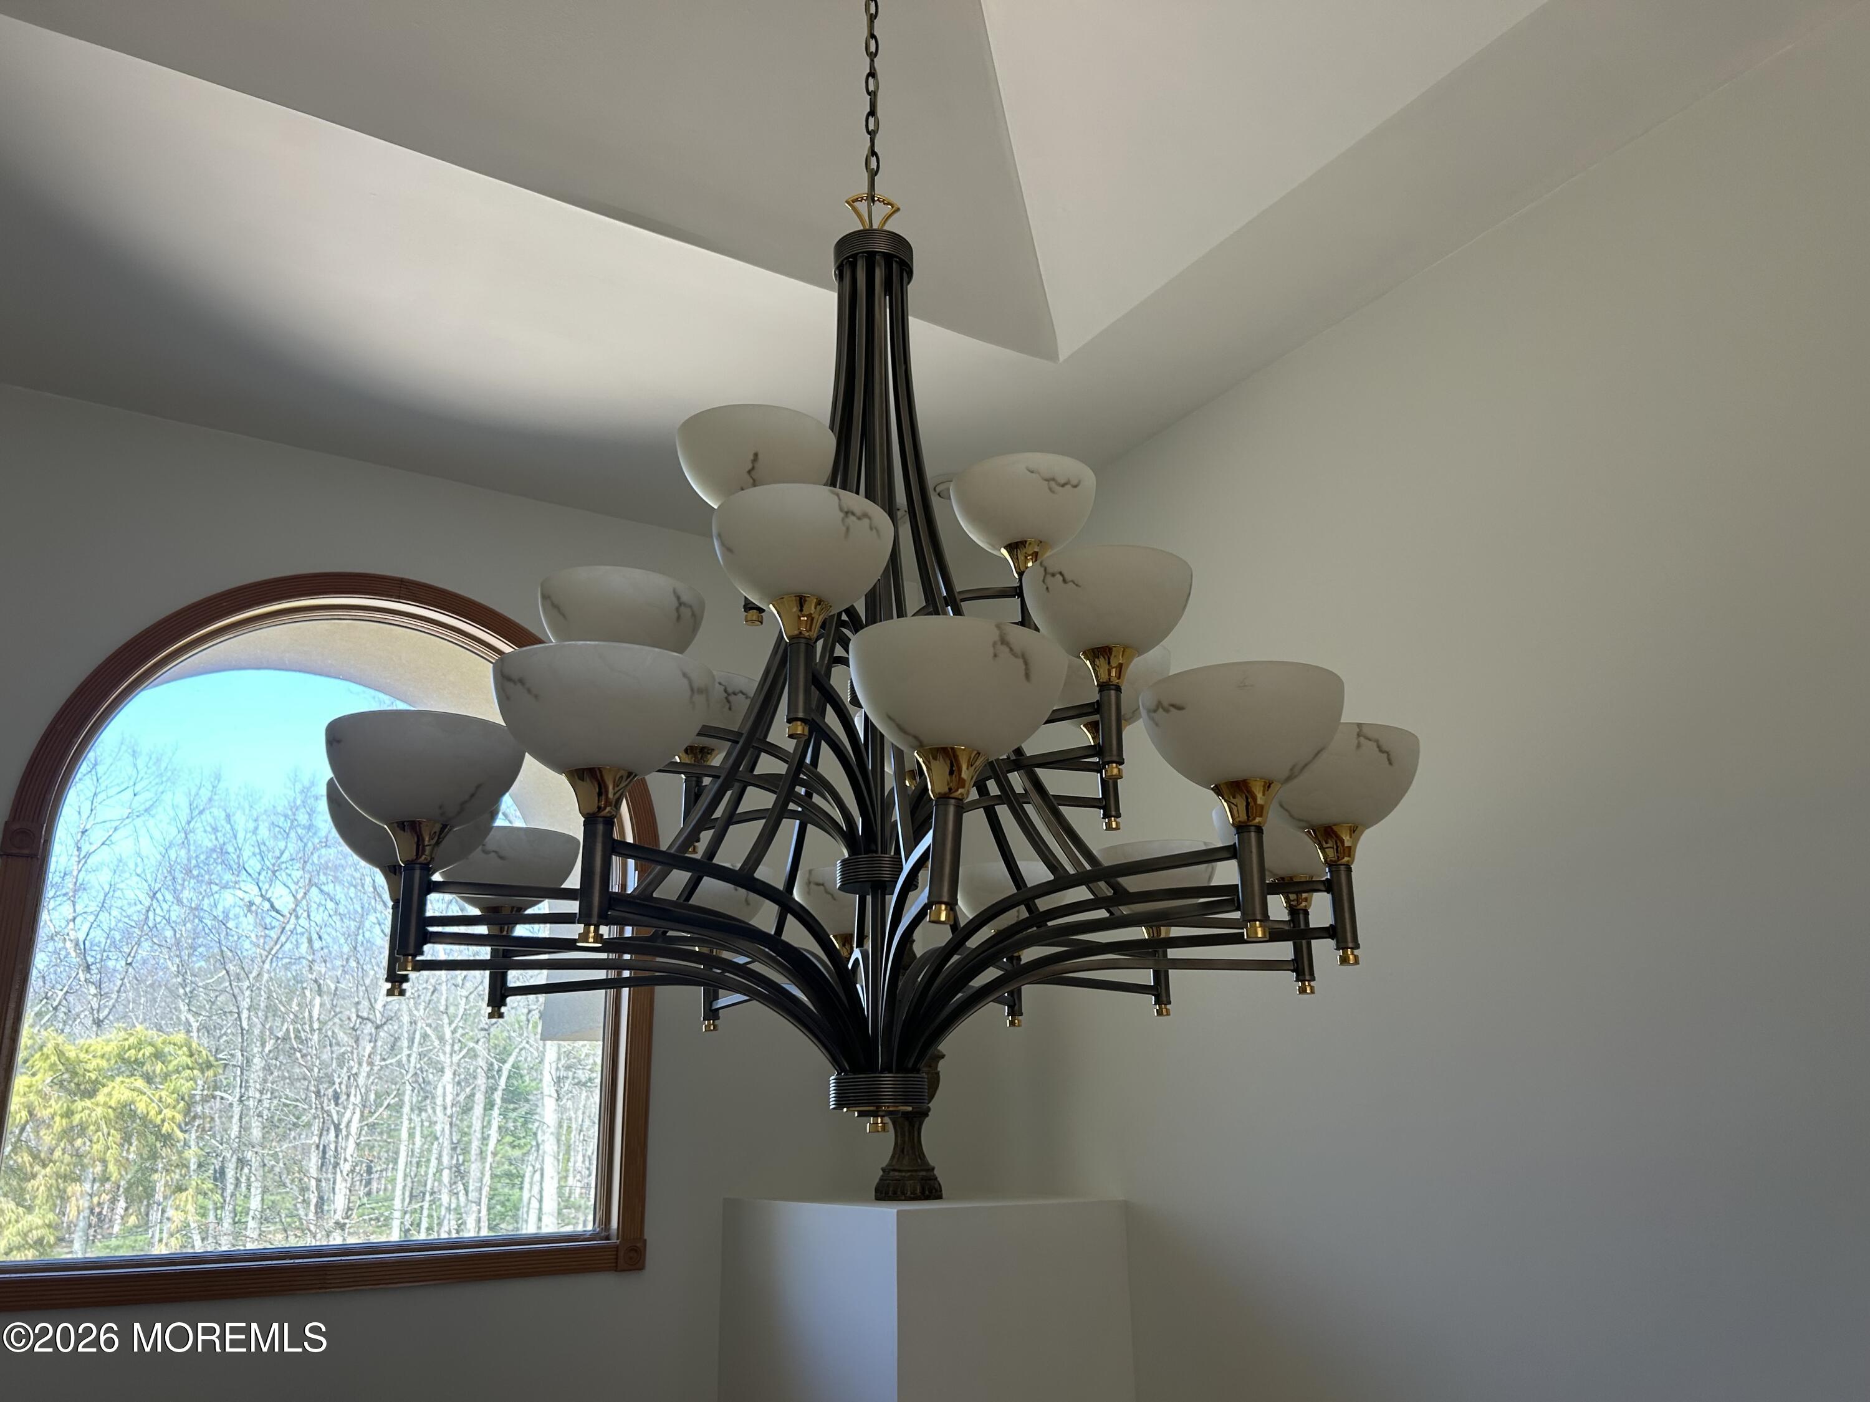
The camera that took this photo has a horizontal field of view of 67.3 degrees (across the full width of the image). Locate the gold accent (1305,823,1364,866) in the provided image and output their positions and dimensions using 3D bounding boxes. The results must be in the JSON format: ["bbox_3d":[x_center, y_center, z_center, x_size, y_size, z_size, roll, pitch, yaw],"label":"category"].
[{"bbox_3d":[0.476,0.172,1.664,0.070,0.041,0.070,-1,-18,0],"label":"gold accent"}]

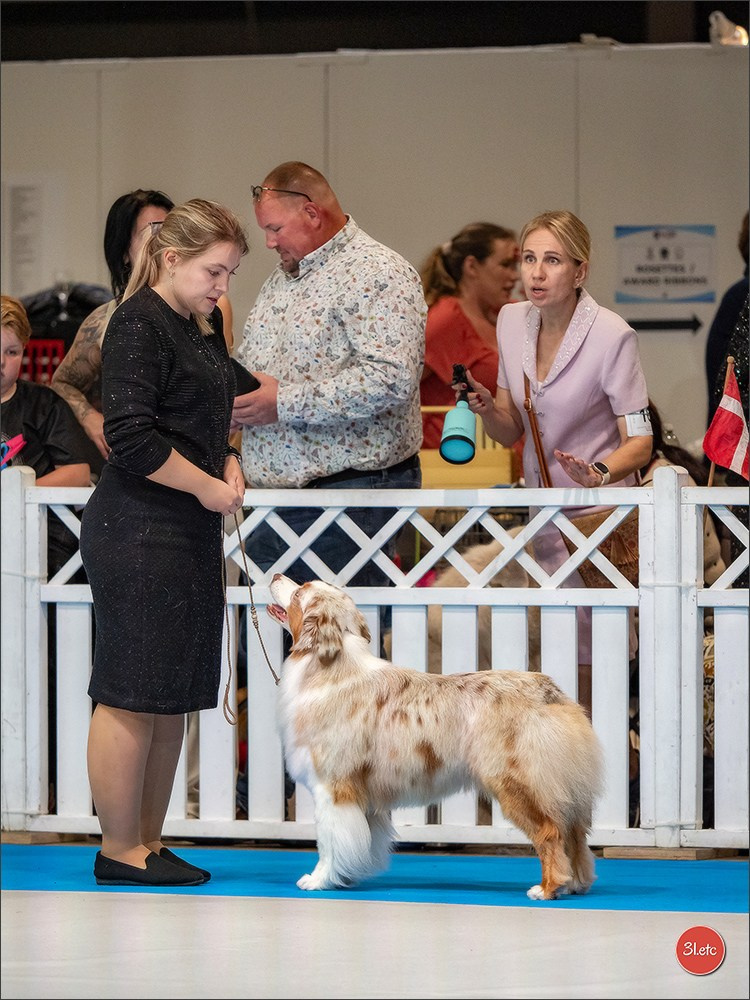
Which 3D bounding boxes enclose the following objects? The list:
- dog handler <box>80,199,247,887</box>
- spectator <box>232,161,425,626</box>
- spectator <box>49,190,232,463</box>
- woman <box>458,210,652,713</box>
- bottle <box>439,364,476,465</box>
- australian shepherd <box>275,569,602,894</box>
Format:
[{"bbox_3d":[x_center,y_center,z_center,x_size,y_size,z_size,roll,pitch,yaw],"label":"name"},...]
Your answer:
[{"bbox_3d":[-0.496,0.096,16.950,0.390,1.607,0.460,0,0,14],"label":"dog handler"},{"bbox_3d":[-0.114,0.001,18.950,0.500,1.784,0.580,0,0,-35],"label":"spectator"},{"bbox_3d":[-0.617,0.031,19.250,0.520,1.723,0.360,0,0,-25],"label":"spectator"},{"bbox_3d":[0.457,0.077,18.500,0.530,1.637,0.440,0,0,30],"label":"woman"},{"bbox_3d":[0.212,-0.219,18.250,0.095,0.092,0.300,3,41,4],"label":"bottle"},{"bbox_3d":[0.139,0.537,16.600,0.770,0.727,0.280,0,0,24],"label":"australian shepherd"}]

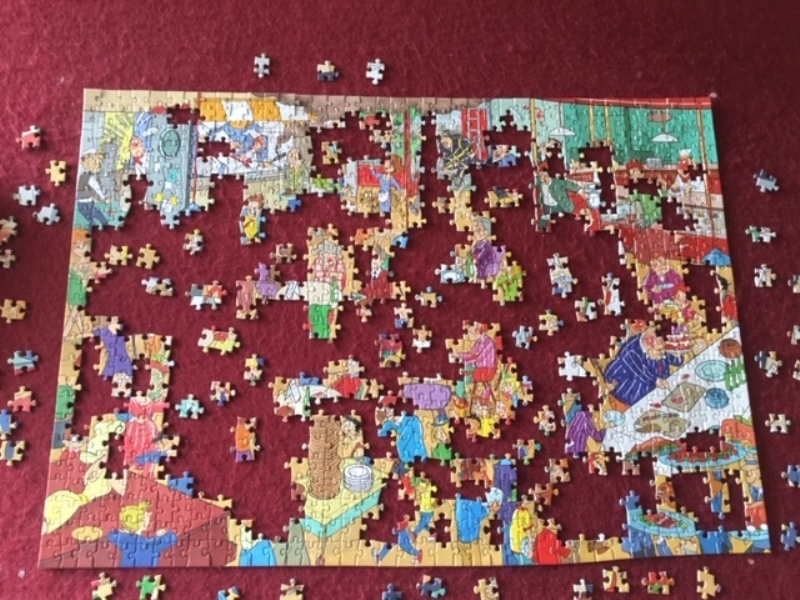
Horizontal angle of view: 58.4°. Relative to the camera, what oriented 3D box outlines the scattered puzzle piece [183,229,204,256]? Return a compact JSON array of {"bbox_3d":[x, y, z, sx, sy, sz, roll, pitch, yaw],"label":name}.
[{"bbox_3d":[-0.209,-0.059,0.728,0.019,0.002,0.027,8,76,-1],"label":"scattered puzzle piece"}]

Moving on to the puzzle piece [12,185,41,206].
[{"bbox_3d":[-0.380,-0.106,0.730,0.027,0.003,0.022,-6,77,-4],"label":"puzzle piece"}]

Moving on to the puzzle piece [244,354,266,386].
[{"bbox_3d":[-0.143,0.068,0.700,0.017,0.003,0.031,5,76,-2],"label":"puzzle piece"}]

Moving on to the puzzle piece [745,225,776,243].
[{"bbox_3d":[0.384,-0.070,0.764,0.033,0.002,0.018,3,77,-2],"label":"puzzle piece"}]

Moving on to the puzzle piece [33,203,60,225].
[{"bbox_3d":[-0.357,-0.088,0.727,0.027,0.002,0.023,12,76,0],"label":"puzzle piece"}]

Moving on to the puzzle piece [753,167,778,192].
[{"bbox_3d":[0.395,-0.127,0.776,0.029,0.003,0.024,25,76,3],"label":"puzzle piece"}]

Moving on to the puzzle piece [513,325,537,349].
[{"bbox_3d":[0.126,0.038,0.724,0.025,0.002,0.023,12,76,0],"label":"puzzle piece"}]

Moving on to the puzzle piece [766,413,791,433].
[{"bbox_3d":[0.375,0.123,0.713,0.026,0.002,0.018,1,76,-3],"label":"puzzle piece"}]

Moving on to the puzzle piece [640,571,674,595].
[{"bbox_3d":[0.241,0.265,0.672,0.032,0.002,0.020,1,76,-3],"label":"puzzle piece"}]

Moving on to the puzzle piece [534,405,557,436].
[{"bbox_3d":[0.141,0.118,0.702,0.022,0.002,0.030,1,76,-3],"label":"puzzle piece"}]

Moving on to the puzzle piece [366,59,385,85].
[{"bbox_3d":[-0.027,-0.251,0.787,0.018,0.002,0.032,7,76,-1],"label":"puzzle piece"}]

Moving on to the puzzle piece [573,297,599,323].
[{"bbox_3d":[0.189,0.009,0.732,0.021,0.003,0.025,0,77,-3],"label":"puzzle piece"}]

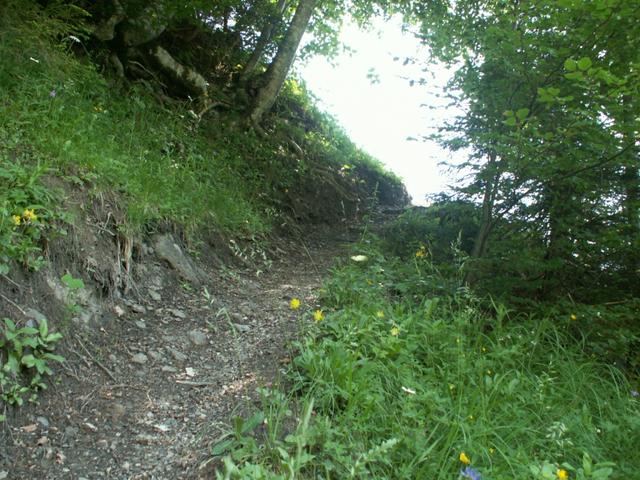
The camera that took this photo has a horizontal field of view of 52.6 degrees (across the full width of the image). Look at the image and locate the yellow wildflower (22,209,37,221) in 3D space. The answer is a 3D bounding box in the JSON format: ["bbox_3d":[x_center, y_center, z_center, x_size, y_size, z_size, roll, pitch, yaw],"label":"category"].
[{"bbox_3d":[-1.167,-0.102,2.600,0.053,0.047,0.048,1,-2,-27],"label":"yellow wildflower"}]

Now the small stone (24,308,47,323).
[{"bbox_3d":[-1.099,0.292,2.500,0.080,0.050,0.060,1,-2,-27],"label":"small stone"}]

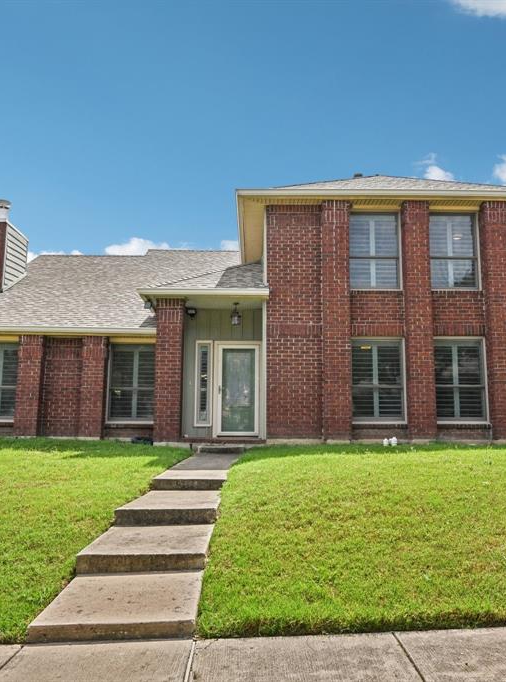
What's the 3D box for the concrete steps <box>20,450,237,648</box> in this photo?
[{"bbox_3d":[-0.781,1.963,8.001,0.980,0.720,9.300,1,-8,0],"label":"concrete steps"}]

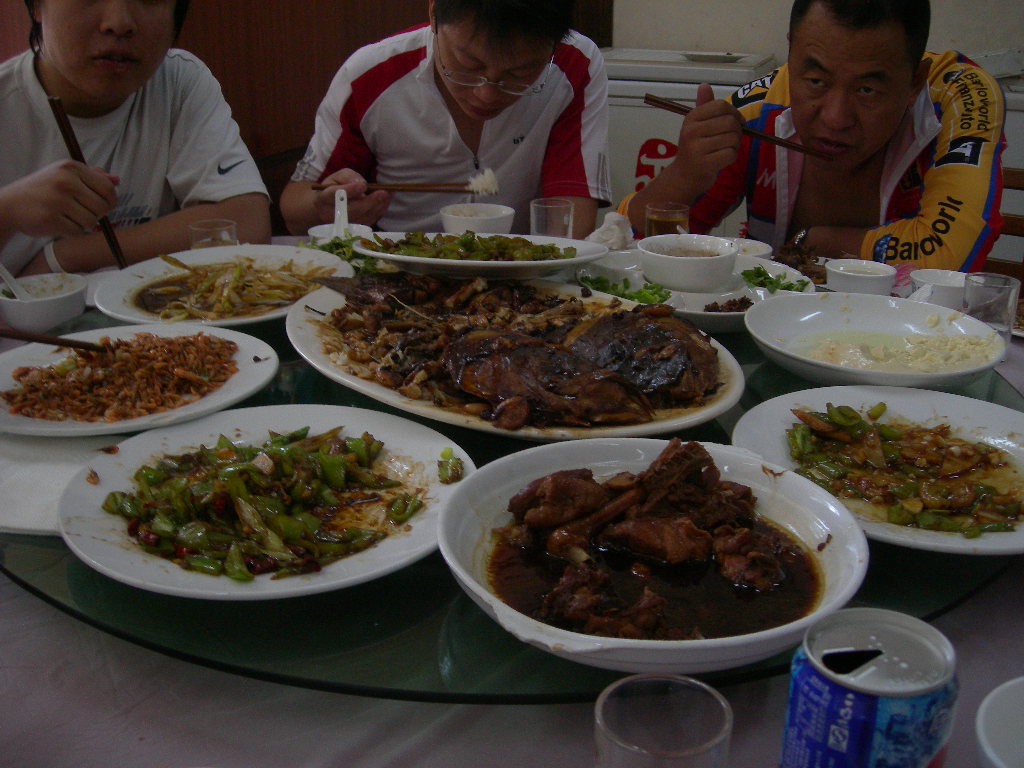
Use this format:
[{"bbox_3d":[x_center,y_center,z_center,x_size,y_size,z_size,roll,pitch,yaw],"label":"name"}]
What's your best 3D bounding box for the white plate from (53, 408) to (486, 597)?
[{"bbox_3d":[-0.149,0.081,0.717,0.255,0.034,0.255,1,22,0],"label":"white plate"}]

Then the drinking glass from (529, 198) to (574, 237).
[{"bbox_3d":[0.050,-0.188,1.408,0.053,0.080,0.053,0,22,0],"label":"drinking glass"}]

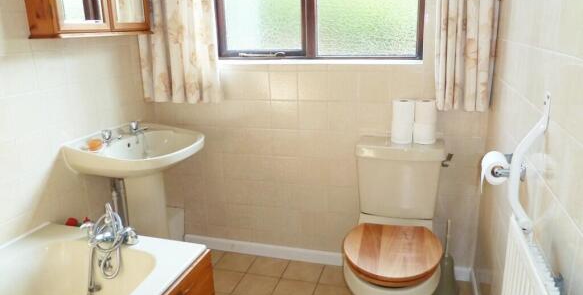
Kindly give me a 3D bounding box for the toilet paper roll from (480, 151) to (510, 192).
[{"bbox_3d":[0.691,0.073,1.438,0.090,0.090,0.102,3,17,16],"label":"toilet paper roll"}]

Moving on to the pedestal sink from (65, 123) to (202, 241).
[{"bbox_3d":[-0.675,0.347,2.050,0.500,0.825,0.540,3,17,16],"label":"pedestal sink"}]

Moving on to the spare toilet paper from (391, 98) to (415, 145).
[{"bbox_3d":[0.527,-0.125,1.972,0.104,0.197,0.104,3,17,16],"label":"spare toilet paper"}]

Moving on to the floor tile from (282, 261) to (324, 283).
[{"bbox_3d":[0.068,0.683,2.328,0.197,0.010,0.190,3,17,16],"label":"floor tile"}]

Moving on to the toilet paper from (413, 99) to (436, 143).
[{"bbox_3d":[0.611,-0.121,1.920,0.102,0.204,0.102,3,17,16],"label":"toilet paper"}]

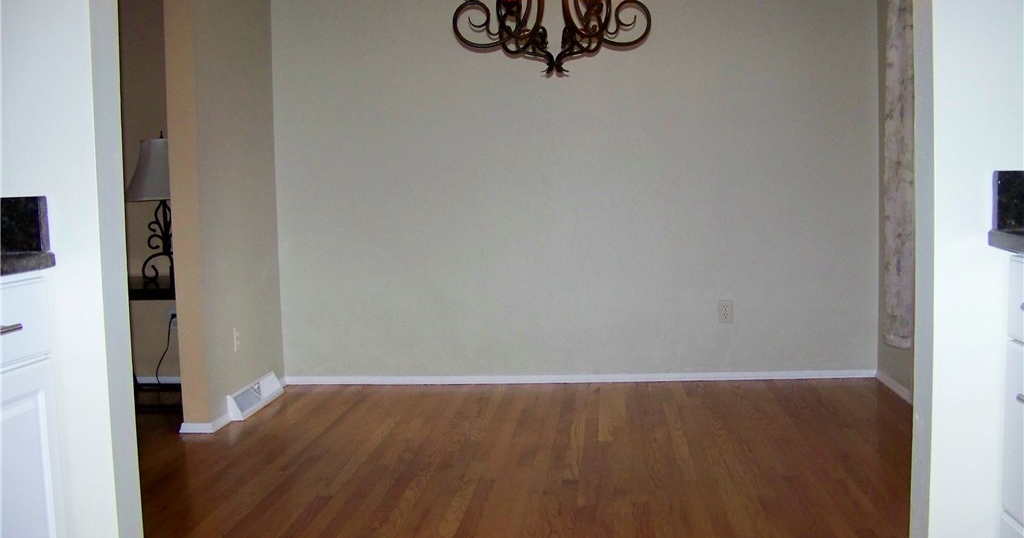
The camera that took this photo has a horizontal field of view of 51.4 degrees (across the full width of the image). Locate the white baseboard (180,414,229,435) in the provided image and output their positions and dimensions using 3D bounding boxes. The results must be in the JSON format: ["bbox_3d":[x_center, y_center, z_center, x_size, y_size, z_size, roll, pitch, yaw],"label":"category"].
[{"bbox_3d":[-1.308,0.655,4.561,0.155,0.046,0.235,-1,5,5],"label":"white baseboard"}]

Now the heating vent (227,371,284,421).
[{"bbox_3d":[-1.188,0.587,4.994,0.078,0.107,0.645,-1,5,5],"label":"heating vent"}]

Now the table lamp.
[{"bbox_3d":[-1.664,-0.300,5.104,0.400,0.715,0.400,-1,5,5],"label":"table lamp"}]

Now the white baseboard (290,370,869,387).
[{"bbox_3d":[0.323,0.553,5.404,3.000,0.045,0.016,-1,5,5],"label":"white baseboard"}]

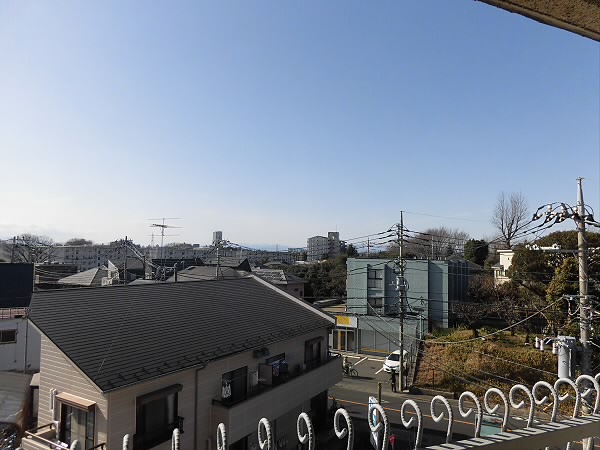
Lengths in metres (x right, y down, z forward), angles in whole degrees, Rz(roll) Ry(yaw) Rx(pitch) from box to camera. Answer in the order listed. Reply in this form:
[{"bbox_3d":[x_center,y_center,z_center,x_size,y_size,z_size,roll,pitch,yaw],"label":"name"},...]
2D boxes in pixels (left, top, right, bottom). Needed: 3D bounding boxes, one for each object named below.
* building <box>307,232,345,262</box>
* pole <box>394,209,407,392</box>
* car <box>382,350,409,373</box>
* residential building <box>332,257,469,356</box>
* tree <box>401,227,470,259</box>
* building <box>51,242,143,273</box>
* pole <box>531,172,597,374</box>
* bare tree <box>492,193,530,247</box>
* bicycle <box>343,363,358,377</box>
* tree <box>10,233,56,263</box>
[{"bbox_3d":[18.083,17.712,294.473,25.000,24.500,17.000,-1,-4,20],"label":"building"},{"bbox_3d":[7.200,5.574,30.499,0.850,12.900,0.850,-2,-4,30],"label":"pole"},{"bbox_3d":[8.450,11.621,35.711,1.690,1.520,3.950,-2,-4,26],"label":"car"},{"bbox_3d":[10.695,8.210,43.850,11.600,9.400,11.000,-2,-4,29],"label":"residential building"},{"bbox_3d":[30.944,8.362,94.655,15.000,15.800,14.000,-1,-4,19],"label":"tree"},{"bbox_3d":[-92.418,16.492,187.320,40.000,13.000,9.500,0,-4,-6],"label":"building"},{"bbox_3d":[7.800,4.660,12.119,1.800,12.300,1.000,0,-4,6],"label":"pole"},{"bbox_3d":[34.409,3.687,67.905,5.500,18.000,5.500,-2,-4,27],"label":"bare tree"},{"bbox_3d":[4.030,11.689,33.402,1.720,1.080,0.580,-1,-4,21],"label":"bicycle"},{"bbox_3d":[-67.139,9.421,104.606,10.500,15.000,10.500,2,-4,-33],"label":"tree"}]

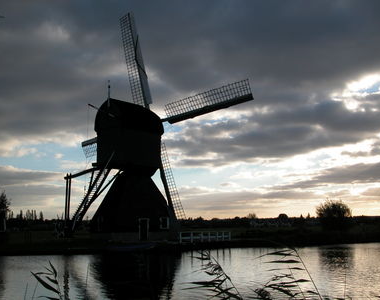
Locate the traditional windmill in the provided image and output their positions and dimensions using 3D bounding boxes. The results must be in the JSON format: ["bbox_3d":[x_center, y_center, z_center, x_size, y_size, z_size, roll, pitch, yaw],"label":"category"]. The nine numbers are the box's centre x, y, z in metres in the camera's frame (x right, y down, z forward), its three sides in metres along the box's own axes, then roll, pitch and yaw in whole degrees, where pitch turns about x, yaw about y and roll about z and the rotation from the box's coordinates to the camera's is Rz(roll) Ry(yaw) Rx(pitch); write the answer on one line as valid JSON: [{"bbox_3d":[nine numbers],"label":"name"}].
[{"bbox_3d":[-7.318,-3.628,57.476,27.262,26.547,16.679,-6,-10,38],"label":"traditional windmill"}]

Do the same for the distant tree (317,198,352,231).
[{"bbox_3d":[25.565,11.500,92.000,6.369,5.838,6.051,-2,-8,15],"label":"distant tree"}]

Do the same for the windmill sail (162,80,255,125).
[{"bbox_3d":[1.350,-4.949,57.034,12.648,2.200,0.600,-14,-1,38],"label":"windmill sail"}]

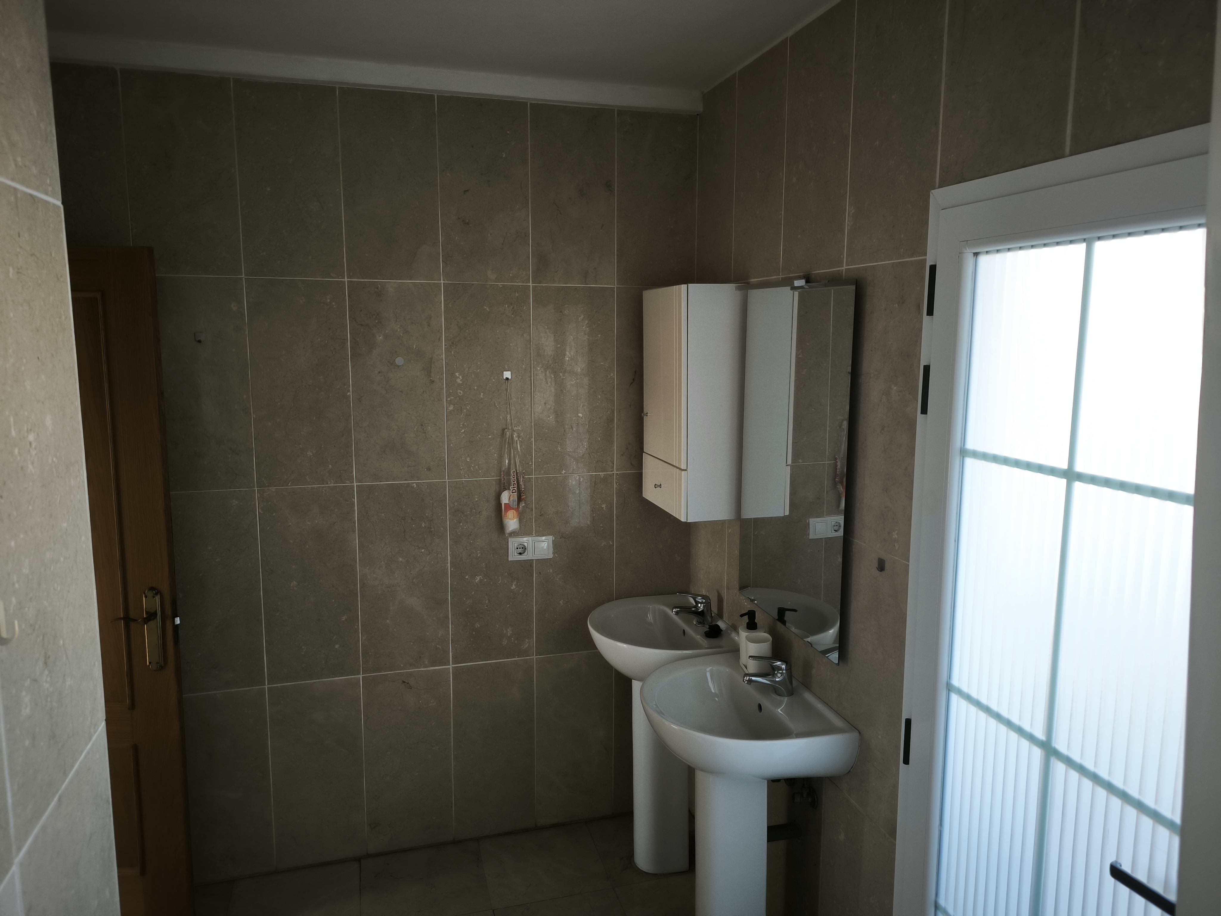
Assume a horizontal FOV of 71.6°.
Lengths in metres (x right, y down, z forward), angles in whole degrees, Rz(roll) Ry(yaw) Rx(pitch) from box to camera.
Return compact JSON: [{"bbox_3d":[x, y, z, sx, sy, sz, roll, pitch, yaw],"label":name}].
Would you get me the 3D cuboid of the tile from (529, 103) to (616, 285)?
[{"bbox_3d":[-0.124,-0.882,2.863,0.297,0.582,0.015,-2,9,-16],"label":"tile"}]

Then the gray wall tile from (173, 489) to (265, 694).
[{"bbox_3d":[-1.246,0.419,2.644,0.288,0.639,0.010,-2,9,-16],"label":"gray wall tile"}]

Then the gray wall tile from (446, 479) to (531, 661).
[{"bbox_3d":[-0.417,0.398,2.968,0.297,0.658,0.015,-2,9,-16],"label":"gray wall tile"}]

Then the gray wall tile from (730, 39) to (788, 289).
[{"bbox_3d":[0.446,-0.856,2.514,0.015,0.642,0.334,-2,9,-16],"label":"gray wall tile"}]

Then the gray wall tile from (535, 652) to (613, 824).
[{"bbox_3d":[-0.133,1.038,3.143,0.299,0.658,0.015,-2,9,-16],"label":"gray wall tile"}]

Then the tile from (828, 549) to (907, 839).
[{"bbox_3d":[0.604,0.523,2.000,0.010,0.639,0.325,-2,9,-16],"label":"tile"}]

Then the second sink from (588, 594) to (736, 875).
[{"bbox_3d":[0.154,0.970,2.901,0.463,0.867,0.562,-2,9,-16],"label":"second sink"}]

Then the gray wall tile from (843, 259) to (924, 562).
[{"bbox_3d":[0.607,-0.112,1.906,0.010,0.639,0.325,-2,9,-16],"label":"gray wall tile"}]

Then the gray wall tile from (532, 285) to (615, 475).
[{"bbox_3d":[-0.127,-0.266,2.950,0.299,0.659,0.015,-2,9,-16],"label":"gray wall tile"}]

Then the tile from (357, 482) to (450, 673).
[{"bbox_3d":[-0.685,0.398,2.804,0.288,0.639,0.010,-2,9,-16],"label":"tile"}]

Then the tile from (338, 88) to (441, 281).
[{"bbox_3d":[-0.679,-0.838,2.620,0.288,0.570,0.010,-2,9,-16],"label":"tile"}]

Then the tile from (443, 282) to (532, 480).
[{"bbox_3d":[-0.414,-0.255,2.871,0.297,0.658,0.015,-2,9,-16],"label":"tile"}]

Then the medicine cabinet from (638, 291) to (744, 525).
[{"bbox_3d":[0.272,-0.191,2.787,0.213,0.720,0.385,-2,9,-16],"label":"medicine cabinet"}]

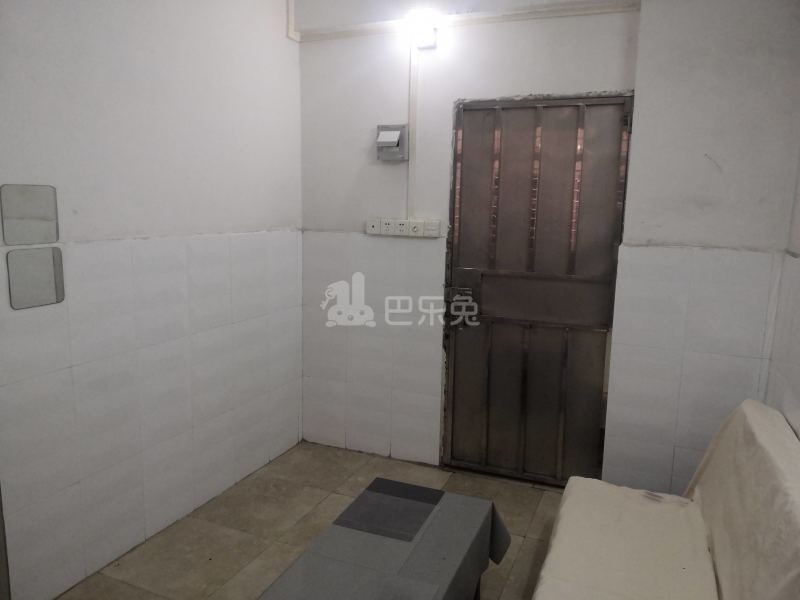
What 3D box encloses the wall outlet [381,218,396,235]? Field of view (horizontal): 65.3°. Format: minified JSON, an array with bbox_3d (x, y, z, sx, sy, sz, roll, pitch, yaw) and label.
[{"bbox_3d":[-0.063,-0.399,3.436,0.086,0.086,0.030,5,10,23],"label":"wall outlet"}]

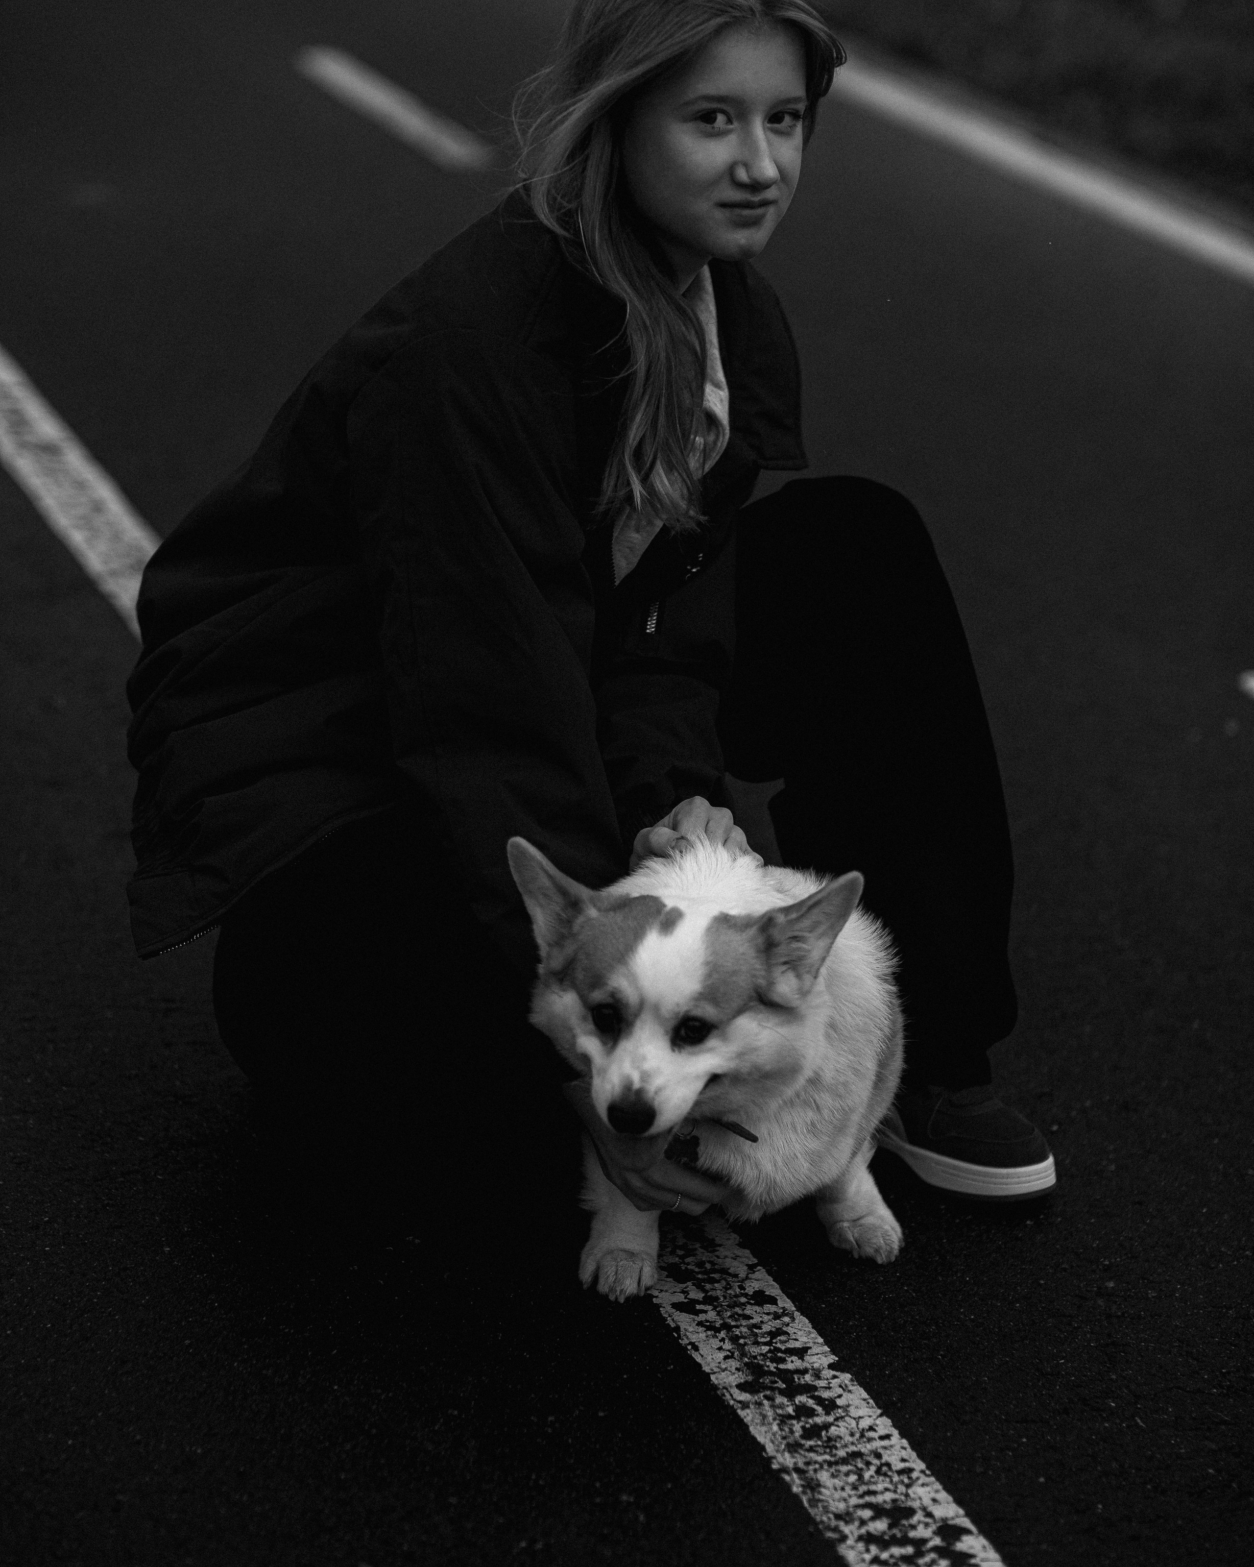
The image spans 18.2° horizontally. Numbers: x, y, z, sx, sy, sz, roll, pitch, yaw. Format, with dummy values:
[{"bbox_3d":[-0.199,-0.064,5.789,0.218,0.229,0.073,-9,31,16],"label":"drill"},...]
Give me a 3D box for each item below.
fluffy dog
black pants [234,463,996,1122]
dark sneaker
[{"bbox_3d":[0.062,0.156,2.877,0.260,0.345,0.480,2,21,6],"label":"fluffy dog"},{"bbox_3d":[-0.055,-0.003,3.020,0.590,0.530,0.470,20,29,41],"label":"black pants"},{"bbox_3d":[0.213,0.231,3.029,0.100,0.097,0.270,-18,28,-40],"label":"dark sneaker"}]

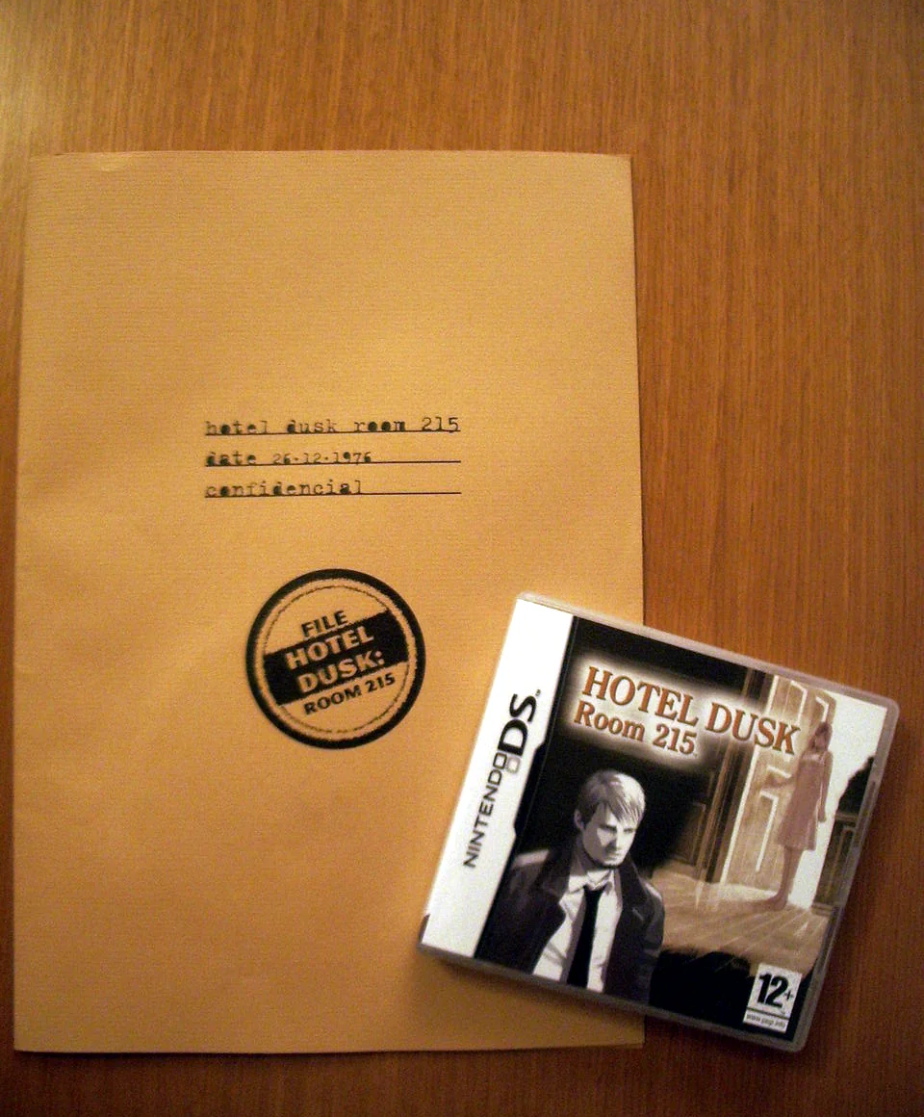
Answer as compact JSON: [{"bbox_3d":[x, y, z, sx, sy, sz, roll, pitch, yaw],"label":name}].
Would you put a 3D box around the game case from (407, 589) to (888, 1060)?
[{"bbox_3d":[0.068,0.090,0.430,0.136,0.018,0.124,16,87,-2],"label":"game case"}]

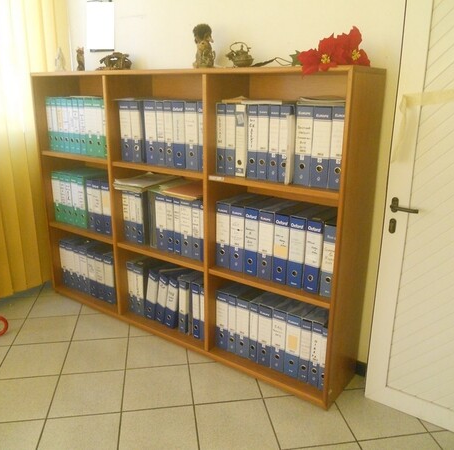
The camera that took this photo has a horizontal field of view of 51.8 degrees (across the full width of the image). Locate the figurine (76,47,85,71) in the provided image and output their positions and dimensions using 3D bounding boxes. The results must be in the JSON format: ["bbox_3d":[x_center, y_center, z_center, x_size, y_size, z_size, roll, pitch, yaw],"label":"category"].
[{"bbox_3d":[-0.934,-1.050,2.986,0.055,0.165,0.050,12,20,35],"label":"figurine"}]

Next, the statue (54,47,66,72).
[{"bbox_3d":[-1.084,-1.066,3.032,0.070,0.168,0.055,12,20,35],"label":"statue"}]

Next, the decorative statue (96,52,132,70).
[{"bbox_3d":[-0.674,-0.971,2.806,0.200,0.118,0.110,12,20,35],"label":"decorative statue"}]

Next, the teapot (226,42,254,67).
[{"bbox_3d":[0.061,-0.820,2.277,0.135,0.132,0.105,2,16,5],"label":"teapot"}]

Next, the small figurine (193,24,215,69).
[{"bbox_3d":[-0.116,-0.914,2.411,0.100,0.236,0.090,12,20,35],"label":"small figurine"}]

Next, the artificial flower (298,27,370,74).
[{"bbox_3d":[0.424,-0.693,1.863,0.265,0.185,0.200,7,17,20],"label":"artificial flower"}]

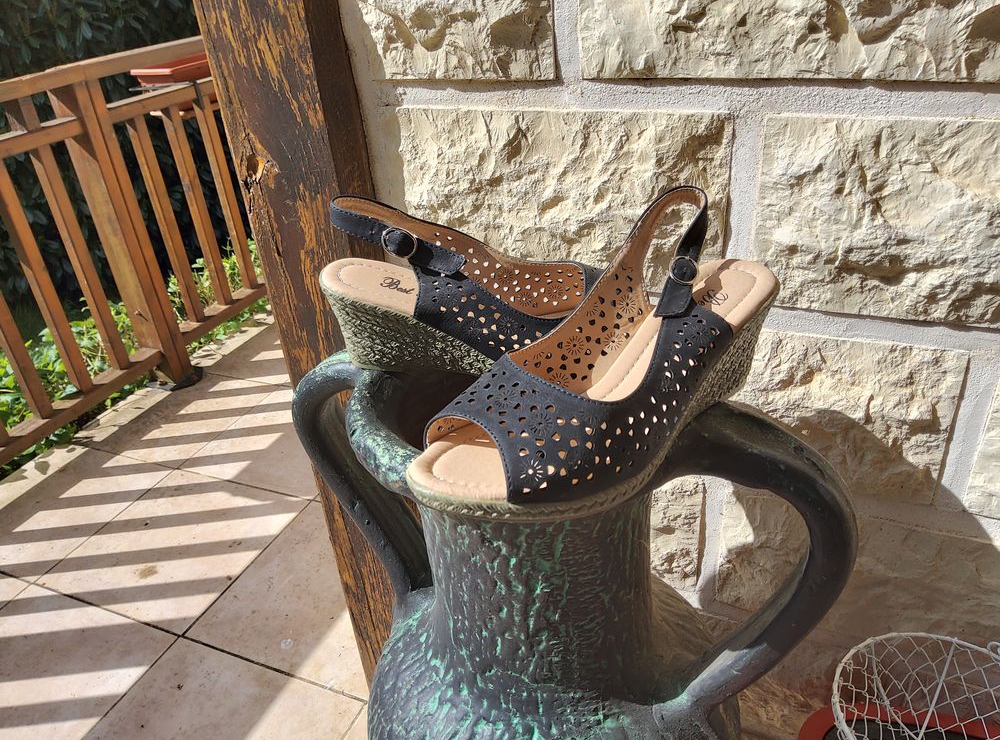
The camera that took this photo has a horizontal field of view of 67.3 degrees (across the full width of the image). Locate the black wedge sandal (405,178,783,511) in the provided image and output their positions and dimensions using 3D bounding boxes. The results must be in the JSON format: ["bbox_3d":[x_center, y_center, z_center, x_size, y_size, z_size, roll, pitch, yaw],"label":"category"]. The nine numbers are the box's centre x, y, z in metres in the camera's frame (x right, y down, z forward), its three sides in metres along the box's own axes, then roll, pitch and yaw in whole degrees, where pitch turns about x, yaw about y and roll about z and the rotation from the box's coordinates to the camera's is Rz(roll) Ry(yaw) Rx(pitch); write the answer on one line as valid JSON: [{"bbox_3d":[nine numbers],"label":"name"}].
[{"bbox_3d":[0.059,-0.020,0.373,0.238,0.119,0.090,-22,34,-30],"label":"black wedge sandal"}]

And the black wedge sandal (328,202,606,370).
[{"bbox_3d":[0.003,-0.058,0.462,0.238,0.113,0.090,-2,36,8],"label":"black wedge sandal"}]

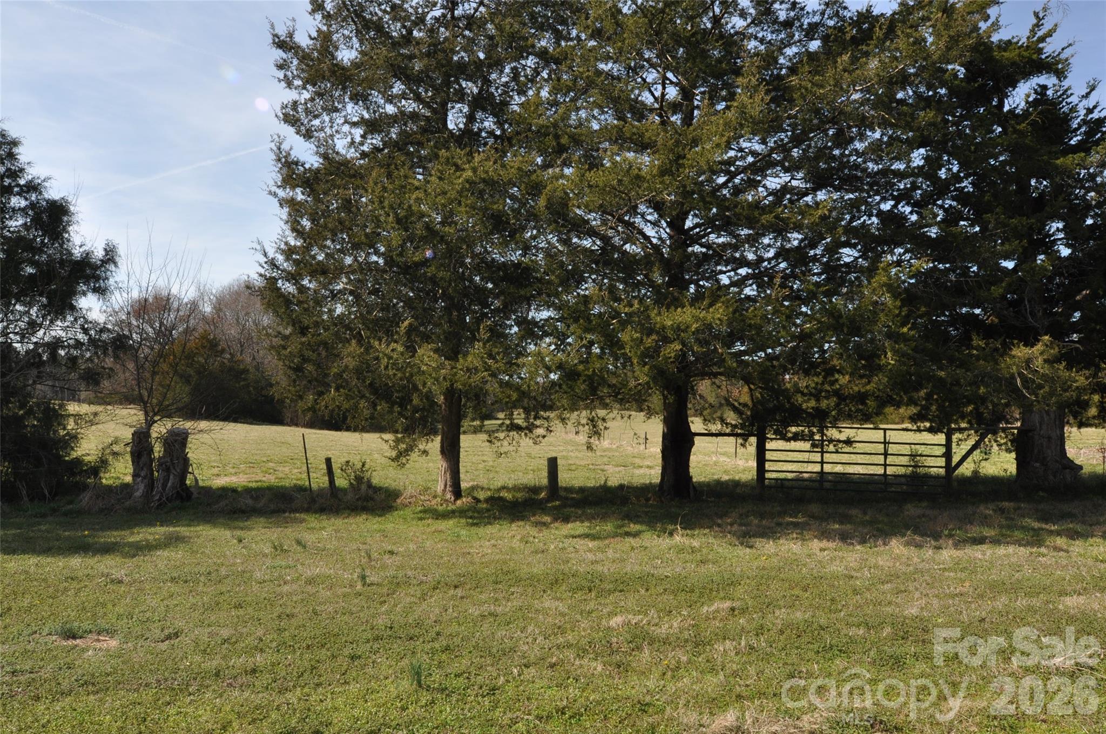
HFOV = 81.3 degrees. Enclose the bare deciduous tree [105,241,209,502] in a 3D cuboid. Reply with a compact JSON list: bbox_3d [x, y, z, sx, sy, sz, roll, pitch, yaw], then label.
[{"bbox_3d":[-7.500,0.020,12.150,2.000,5.050,1.900,0,-4,0],"label":"bare deciduous tree"}]

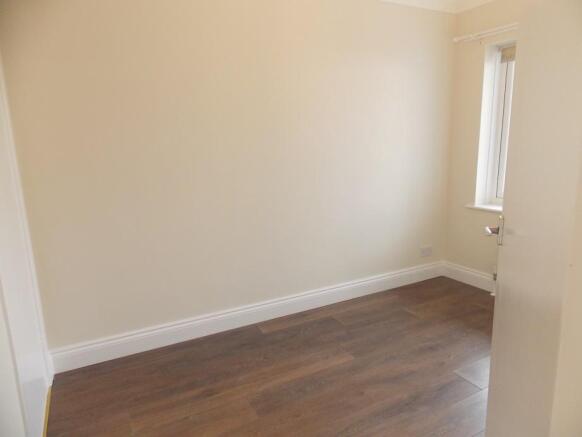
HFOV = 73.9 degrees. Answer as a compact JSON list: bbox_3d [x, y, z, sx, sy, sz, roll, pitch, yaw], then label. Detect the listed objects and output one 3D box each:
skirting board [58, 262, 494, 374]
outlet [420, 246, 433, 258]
[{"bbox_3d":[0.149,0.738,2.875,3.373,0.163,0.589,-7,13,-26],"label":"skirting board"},{"bbox_3d":[1.308,0.326,3.736,0.146,0.086,0.012,-7,13,-26],"label":"outlet"}]

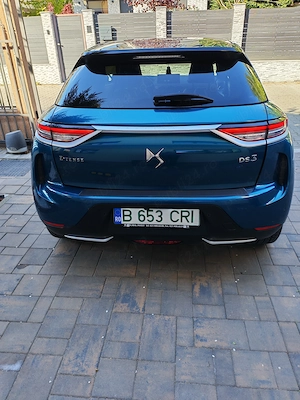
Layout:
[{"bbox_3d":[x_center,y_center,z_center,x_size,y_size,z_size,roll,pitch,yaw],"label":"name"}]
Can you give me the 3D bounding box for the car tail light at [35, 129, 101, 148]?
[{"bbox_3d":[-0.514,-0.407,1.938,0.530,0.115,0.165,10,31,20],"label":"car tail light"}]

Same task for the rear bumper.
[{"bbox_3d":[0.055,0.075,2.062,1.750,0.460,0.410,0,29,5],"label":"rear bumper"}]

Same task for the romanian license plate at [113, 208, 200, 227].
[{"bbox_3d":[0.042,0.106,1.906,0.520,0.112,0.020,0,20,5],"label":"romanian license plate"}]

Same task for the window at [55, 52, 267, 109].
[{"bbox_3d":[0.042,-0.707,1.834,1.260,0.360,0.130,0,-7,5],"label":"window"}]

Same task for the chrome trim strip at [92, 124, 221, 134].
[{"bbox_3d":[0.034,-0.399,1.766,0.745,0.055,0.055,0,29,5],"label":"chrome trim strip"}]

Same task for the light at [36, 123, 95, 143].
[{"bbox_3d":[-0.529,-0.422,1.937,0.450,0.115,0.155,10,31,20],"label":"light"}]

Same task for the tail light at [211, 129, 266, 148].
[{"bbox_3d":[0.509,-0.370,1.784,0.340,0.105,0.075,-5,29,-6],"label":"tail light"}]

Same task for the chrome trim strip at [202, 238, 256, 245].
[{"bbox_3d":[0.526,0.261,2.054,0.370,0.045,0.065,-3,29,-2],"label":"chrome trim strip"}]

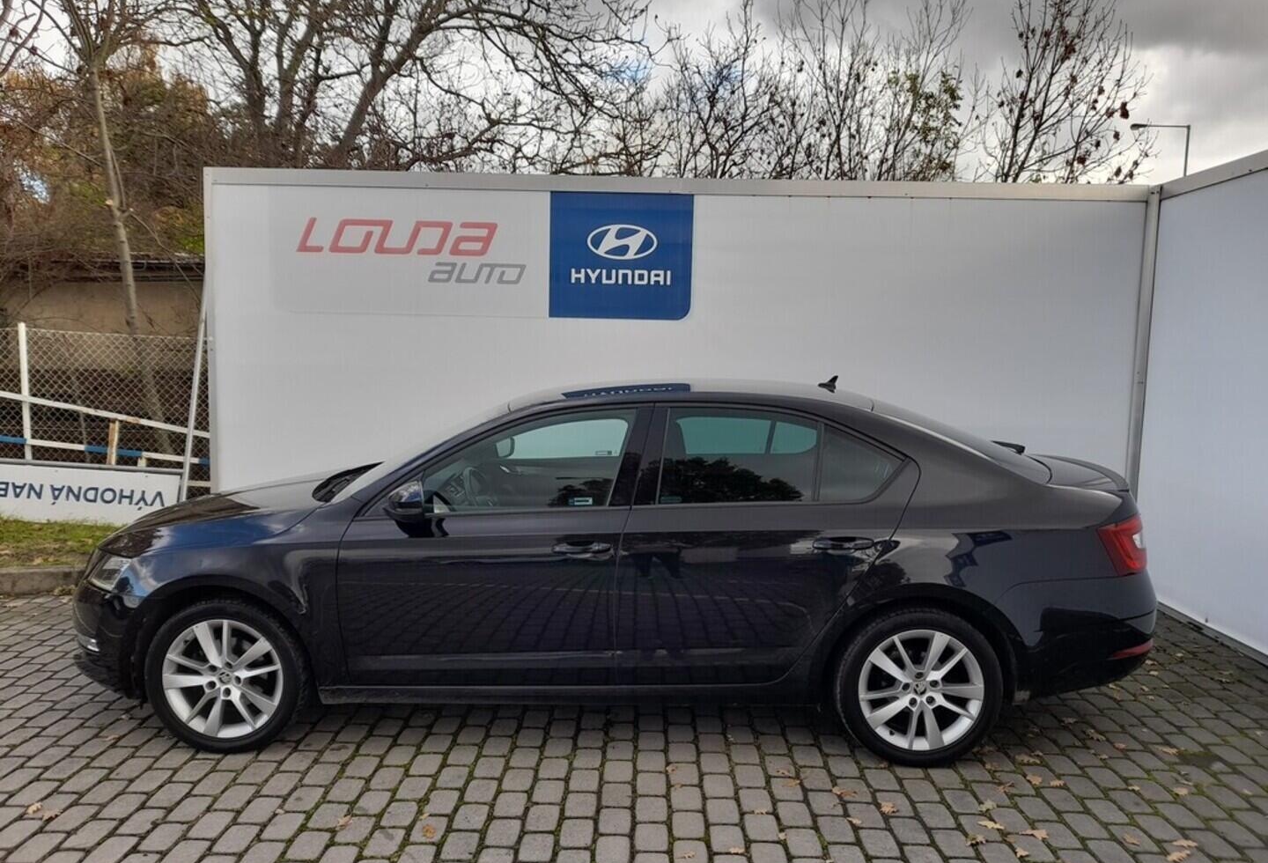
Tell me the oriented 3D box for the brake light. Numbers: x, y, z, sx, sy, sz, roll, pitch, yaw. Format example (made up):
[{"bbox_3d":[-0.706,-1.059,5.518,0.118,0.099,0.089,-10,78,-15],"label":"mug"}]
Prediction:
[{"bbox_3d":[1.968,0.444,3.674,0.280,0.250,0.290,1,6,0],"label":"brake light"}]

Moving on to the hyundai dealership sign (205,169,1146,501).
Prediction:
[{"bbox_3d":[0.263,-0.304,6.086,6.120,2.690,0.100,1,6,0],"label":"hyundai dealership sign"}]

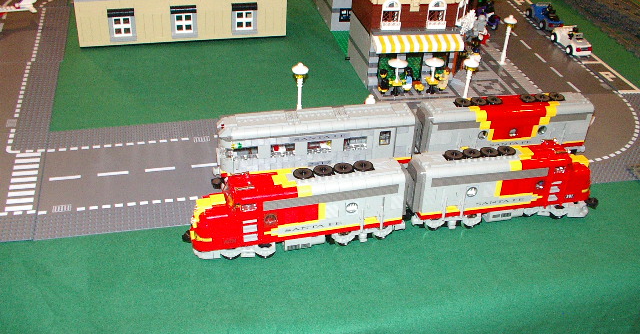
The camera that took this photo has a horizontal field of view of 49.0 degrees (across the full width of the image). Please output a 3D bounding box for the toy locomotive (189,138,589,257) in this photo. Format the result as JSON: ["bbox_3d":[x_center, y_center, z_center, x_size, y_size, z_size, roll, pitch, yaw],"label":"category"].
[{"bbox_3d":[0.110,0.031,0.888,0.560,0.104,0.053,-6,36,-14],"label":"toy locomotive"}]

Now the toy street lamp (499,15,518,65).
[{"bbox_3d":[0.348,-0.236,1.306,0.025,0.095,0.025,-5,35,-13],"label":"toy street lamp"}]

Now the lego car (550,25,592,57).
[{"bbox_3d":[0.512,-0.259,1.408,0.042,0.040,0.090,-5,35,-13],"label":"lego car"}]

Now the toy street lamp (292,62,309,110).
[{"bbox_3d":[-0.031,-0.121,1.101,0.025,0.094,0.025,-5,35,-13],"label":"toy street lamp"}]

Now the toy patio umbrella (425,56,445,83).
[{"bbox_3d":[0.193,-0.164,1.192,0.033,0.045,0.033,-5,35,-13],"label":"toy patio umbrella"}]

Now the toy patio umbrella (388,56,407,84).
[{"bbox_3d":[0.131,-0.162,1.180,0.033,0.045,0.033,-5,35,-13],"label":"toy patio umbrella"}]

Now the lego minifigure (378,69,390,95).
[{"bbox_3d":[0.109,-0.144,1.187,0.022,0.038,0.024,15,36,16],"label":"lego minifigure"}]

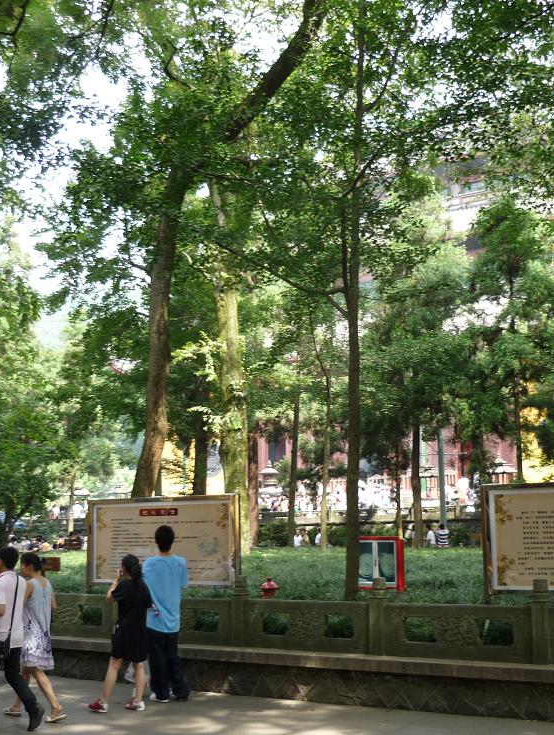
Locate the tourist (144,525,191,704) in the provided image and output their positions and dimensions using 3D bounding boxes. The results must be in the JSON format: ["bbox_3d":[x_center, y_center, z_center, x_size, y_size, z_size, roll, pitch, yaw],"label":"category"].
[{"bbox_3d":[-1.161,2.583,9.940,0.500,1.790,0.360,0,-11,0],"label":"tourist"}]

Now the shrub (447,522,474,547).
[{"bbox_3d":[6.481,5.969,33.000,0.950,0.950,0.900,0,-11,0],"label":"shrub"}]

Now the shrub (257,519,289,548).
[{"bbox_3d":[-0.140,6.687,37.410,1.600,1.250,1.400,0,-11,0],"label":"shrub"}]

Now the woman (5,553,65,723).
[{"bbox_3d":[-2.277,2.539,8.935,0.520,1.519,0.420,-10,-14,42],"label":"woman"}]

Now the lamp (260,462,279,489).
[{"bbox_3d":[-0.385,6.150,47.692,1.050,2.700,1.050,0,-11,0],"label":"lamp"}]

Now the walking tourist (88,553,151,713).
[{"bbox_3d":[-1.554,2.640,9.390,0.450,1.481,0.480,9,-14,-40],"label":"walking tourist"}]

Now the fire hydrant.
[{"bbox_3d":[-0.100,3.142,12.330,0.270,0.750,0.270,-6,-12,27],"label":"fire hydrant"}]

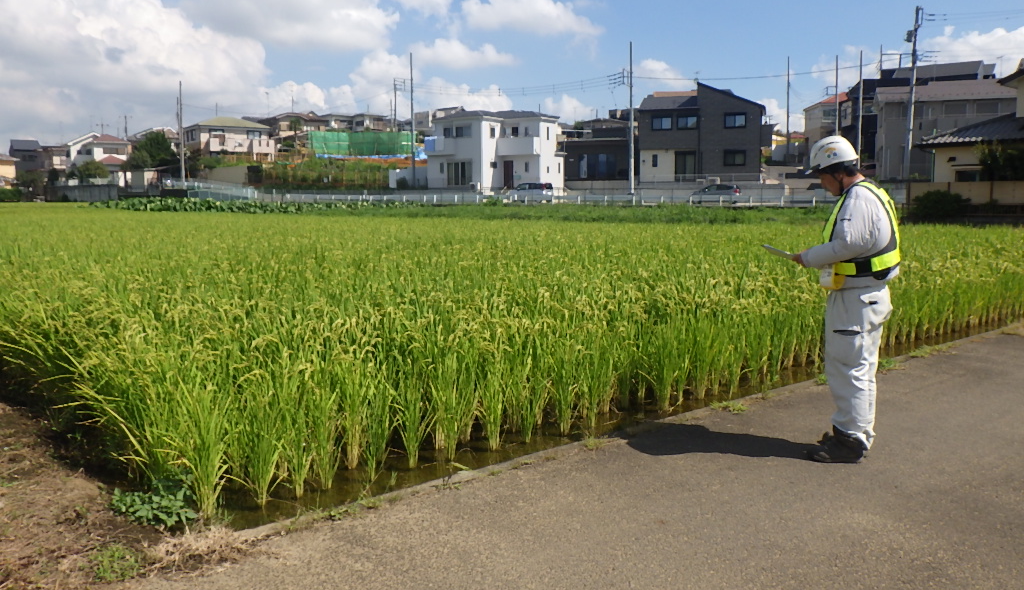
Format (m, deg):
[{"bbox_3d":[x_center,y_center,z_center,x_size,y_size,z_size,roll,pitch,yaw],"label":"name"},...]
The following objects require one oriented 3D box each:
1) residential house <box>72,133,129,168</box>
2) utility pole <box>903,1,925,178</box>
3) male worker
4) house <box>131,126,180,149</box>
[{"bbox_3d":[-54.781,-17.862,110.000,8.000,7.300,7.800,-5,9,-31],"label":"residential house"},{"bbox_3d":[24.116,-11.741,50.000,0.900,11.200,1.100,-1,7,0],"label":"utility pole"},{"bbox_3d":[1.756,0.024,4.360,0.530,1.720,0.500,1,8,14],"label":"male worker"},{"bbox_3d":[-52.656,-20.694,122.000,8.200,7.400,8.000,-5,8,-30],"label":"house"}]

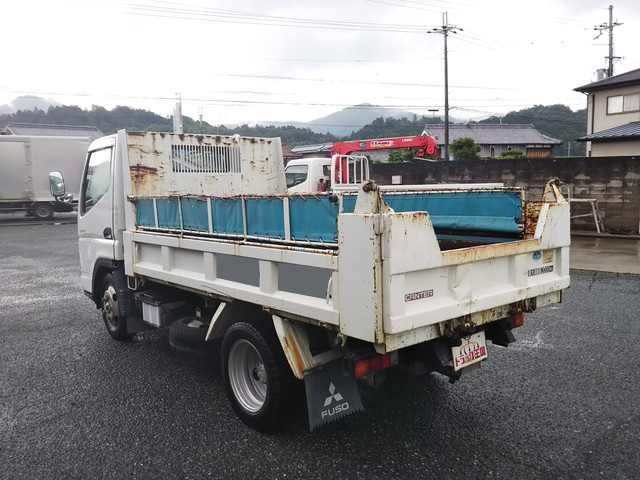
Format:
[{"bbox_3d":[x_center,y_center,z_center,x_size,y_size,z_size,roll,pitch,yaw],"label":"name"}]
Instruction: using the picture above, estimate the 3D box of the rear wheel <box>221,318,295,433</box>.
[{"bbox_3d":[-0.370,0.845,3.537,0.240,0.675,0.675,-5,6,-40],"label":"rear wheel"}]

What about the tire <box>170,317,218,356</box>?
[{"bbox_3d":[-0.935,0.814,4.715,0.670,0.200,0.670,-1,5,0],"label":"tire"}]

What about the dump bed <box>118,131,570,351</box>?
[{"bbox_3d":[-0.063,-0.280,4.226,1.729,1.291,3.208,-5,6,-40],"label":"dump bed"}]

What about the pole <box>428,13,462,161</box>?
[{"bbox_3d":[7.815,-7.815,34.000,2.100,12.400,1.600,0,5,21],"label":"pole"}]

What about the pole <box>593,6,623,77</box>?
[{"bbox_3d":[17.108,-7.705,32.500,2.000,12.200,1.000,2,6,33],"label":"pole"}]

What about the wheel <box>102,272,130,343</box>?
[{"bbox_3d":[-1.994,0.694,5.603,0.210,0.675,0.675,-5,6,-40],"label":"wheel"}]

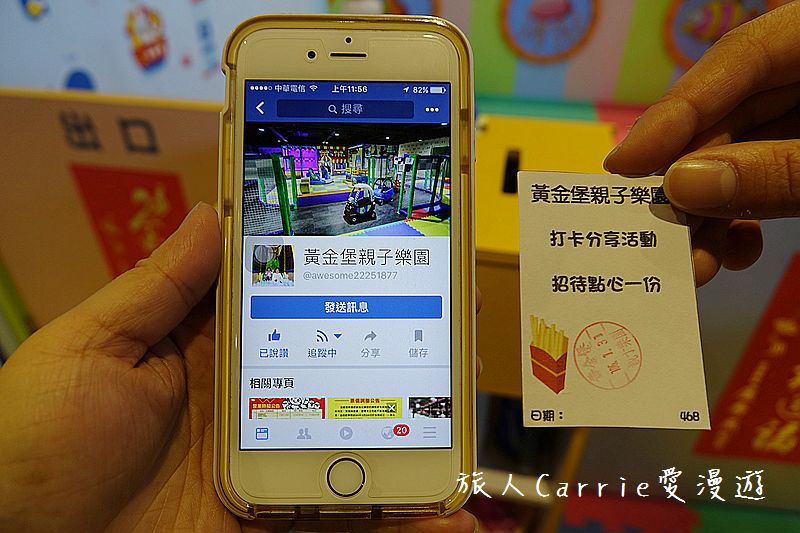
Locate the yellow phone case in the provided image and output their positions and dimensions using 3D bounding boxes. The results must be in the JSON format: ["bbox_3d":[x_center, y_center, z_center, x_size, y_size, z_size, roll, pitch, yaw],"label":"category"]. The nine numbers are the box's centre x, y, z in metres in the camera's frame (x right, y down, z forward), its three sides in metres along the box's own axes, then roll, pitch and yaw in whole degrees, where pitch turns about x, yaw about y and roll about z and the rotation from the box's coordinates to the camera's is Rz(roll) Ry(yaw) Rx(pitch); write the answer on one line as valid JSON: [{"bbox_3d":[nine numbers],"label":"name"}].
[{"bbox_3d":[-0.015,-0.001,0.155,0.073,0.143,0.011,0,-2,-1],"label":"yellow phone case"}]

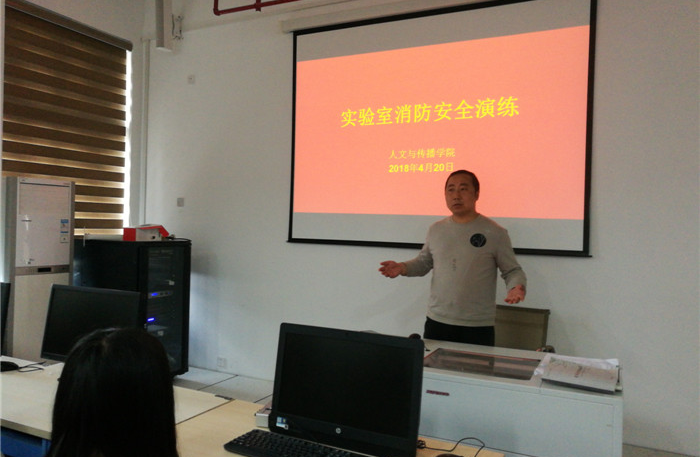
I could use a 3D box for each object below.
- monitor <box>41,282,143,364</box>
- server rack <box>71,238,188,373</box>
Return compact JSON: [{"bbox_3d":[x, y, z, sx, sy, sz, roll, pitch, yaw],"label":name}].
[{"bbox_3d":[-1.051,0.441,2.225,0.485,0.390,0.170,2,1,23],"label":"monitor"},{"bbox_3d":[-1.993,0.727,4.966,0.850,1.220,0.600,2,1,27],"label":"server rack"}]

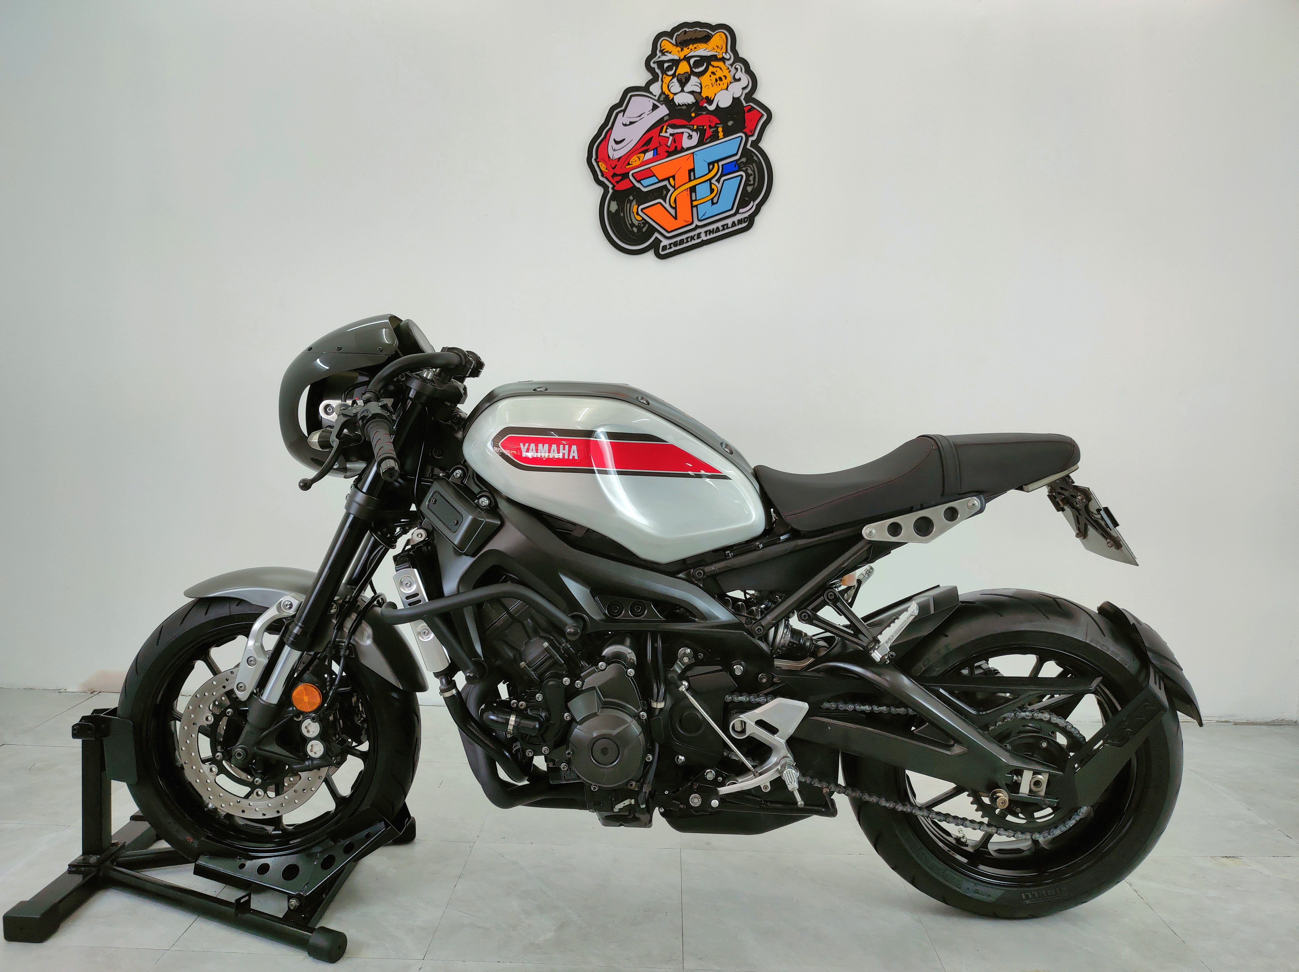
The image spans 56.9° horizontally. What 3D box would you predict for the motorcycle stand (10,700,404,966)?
[{"bbox_3d":[-0.835,0.617,2.365,0.635,0.375,0.600,1,5,0],"label":"motorcycle stand"}]

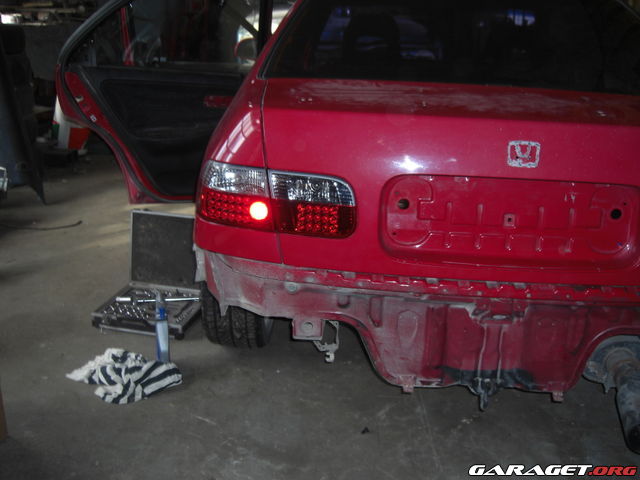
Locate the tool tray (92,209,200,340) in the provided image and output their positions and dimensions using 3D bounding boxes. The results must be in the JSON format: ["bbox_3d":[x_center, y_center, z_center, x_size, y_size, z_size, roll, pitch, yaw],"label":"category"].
[{"bbox_3d":[-0.667,0.128,2.848,0.375,0.375,0.360,6,18,11],"label":"tool tray"}]

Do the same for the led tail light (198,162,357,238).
[{"bbox_3d":[-0.112,-0.111,1.803,0.430,0.165,0.150,5,18,9],"label":"led tail light"}]

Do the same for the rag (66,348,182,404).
[{"bbox_3d":[-0.649,0.450,2.362,0.365,0.060,0.250,3,17,0],"label":"rag"}]

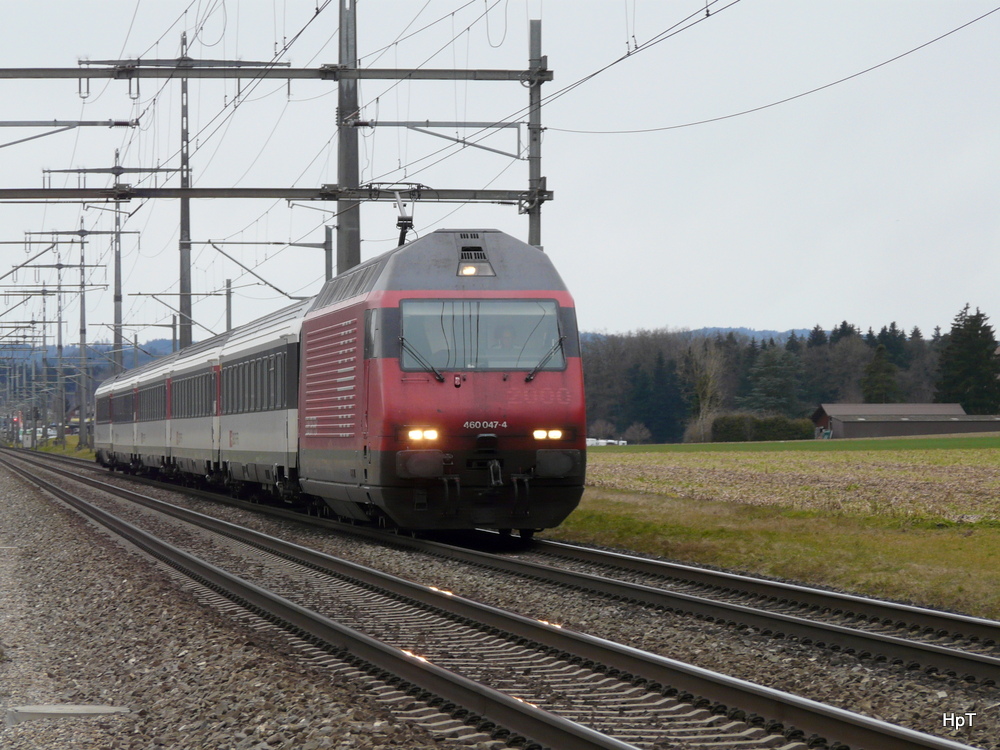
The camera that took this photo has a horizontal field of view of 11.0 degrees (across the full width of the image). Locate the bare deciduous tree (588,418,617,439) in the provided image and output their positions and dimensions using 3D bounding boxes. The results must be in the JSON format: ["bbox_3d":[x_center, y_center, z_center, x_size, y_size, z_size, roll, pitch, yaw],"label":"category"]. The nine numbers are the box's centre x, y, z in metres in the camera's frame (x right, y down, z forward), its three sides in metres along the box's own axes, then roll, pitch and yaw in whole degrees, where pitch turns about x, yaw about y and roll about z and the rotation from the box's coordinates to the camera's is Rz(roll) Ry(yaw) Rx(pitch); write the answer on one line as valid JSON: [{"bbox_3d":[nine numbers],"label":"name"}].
[{"bbox_3d":[15.461,8.711,780.000,4.220,4.300,4.220,0,-1,0],"label":"bare deciduous tree"}]

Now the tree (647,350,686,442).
[{"bbox_3d":[26.725,3.772,830.000,6.420,14.770,6.420,0,-1,0],"label":"tree"}]

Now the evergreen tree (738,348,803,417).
[{"bbox_3d":[38.187,2.823,730.000,9.040,13.130,9.040,0,-1,0],"label":"evergreen tree"}]

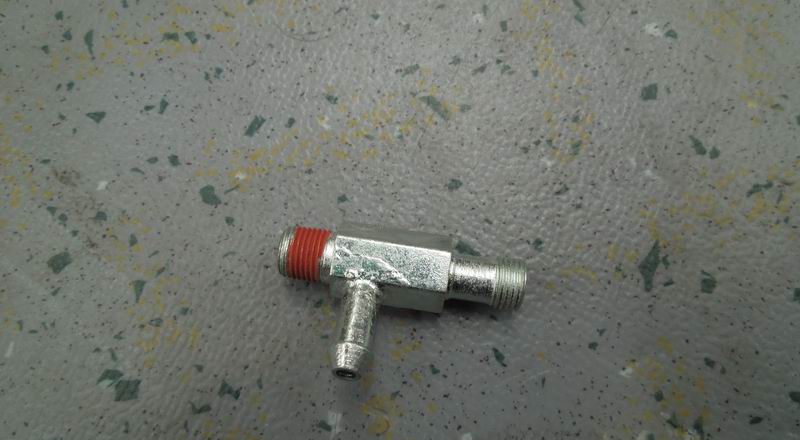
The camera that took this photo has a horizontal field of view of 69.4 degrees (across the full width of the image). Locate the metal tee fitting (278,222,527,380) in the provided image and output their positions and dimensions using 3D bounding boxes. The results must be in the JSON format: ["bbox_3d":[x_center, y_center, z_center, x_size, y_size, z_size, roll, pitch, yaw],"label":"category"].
[{"bbox_3d":[-0.001,0.016,0.107,0.046,0.015,0.030,8,51,1],"label":"metal tee fitting"}]

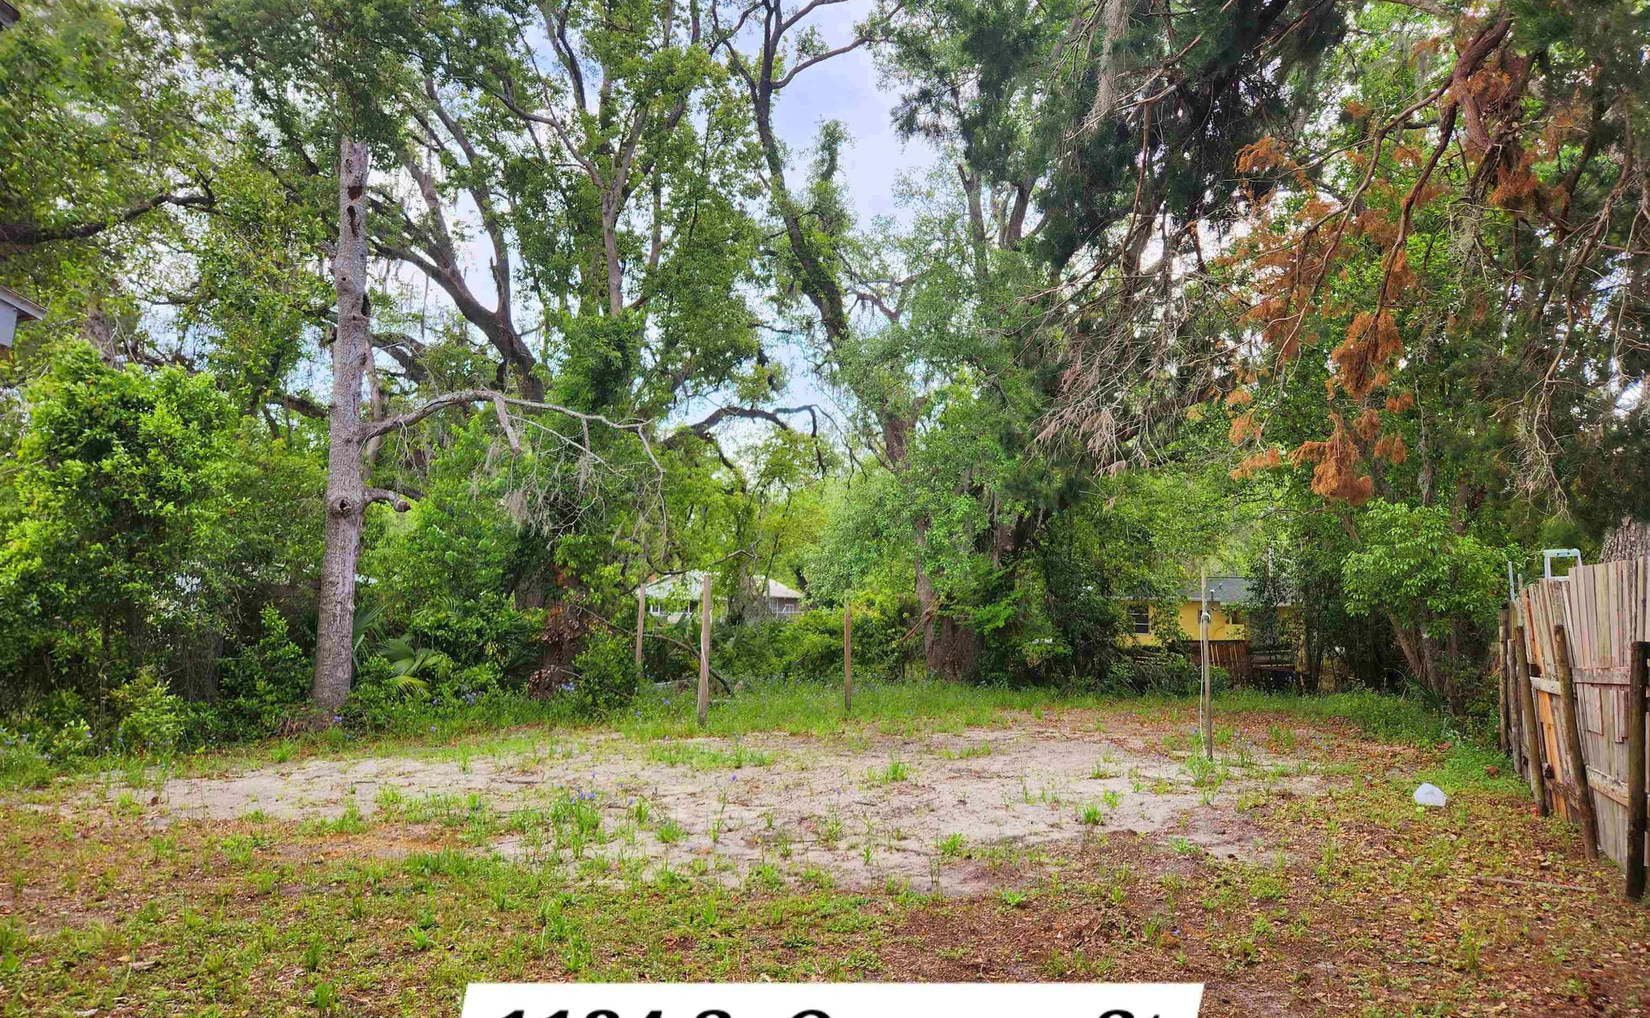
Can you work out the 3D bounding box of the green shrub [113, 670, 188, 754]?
[{"bbox_3d":[-8.063,2.395,13.125,0.800,0.939,0.750,3,-7,-31],"label":"green shrub"}]

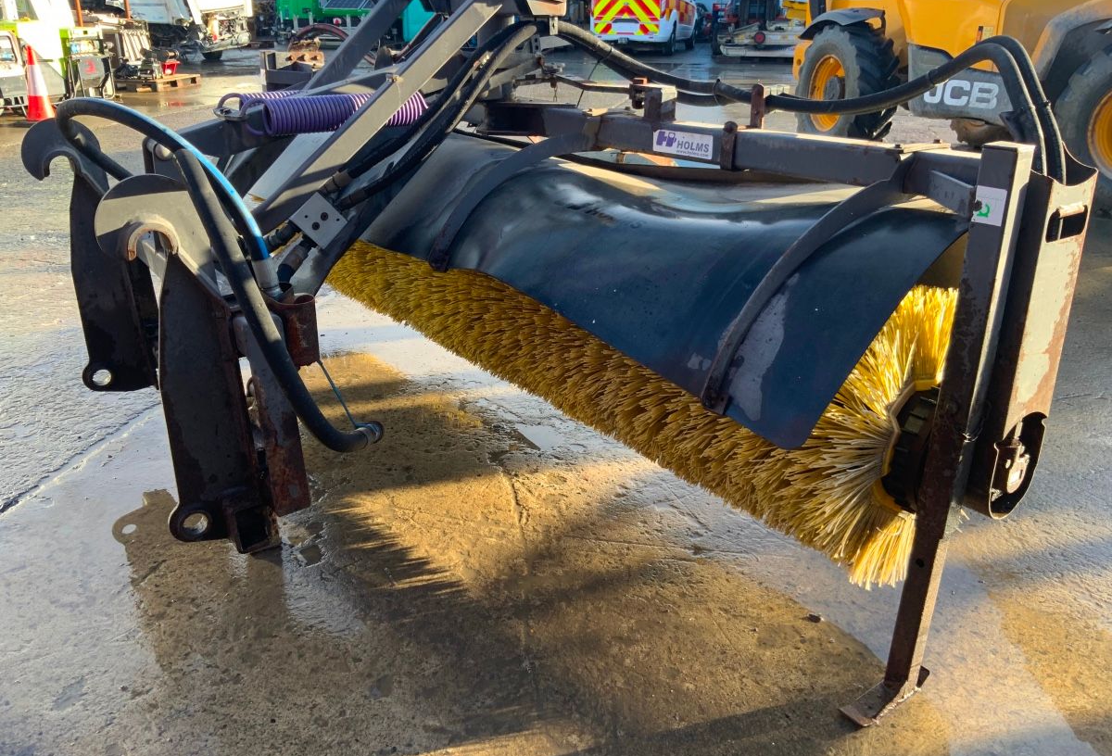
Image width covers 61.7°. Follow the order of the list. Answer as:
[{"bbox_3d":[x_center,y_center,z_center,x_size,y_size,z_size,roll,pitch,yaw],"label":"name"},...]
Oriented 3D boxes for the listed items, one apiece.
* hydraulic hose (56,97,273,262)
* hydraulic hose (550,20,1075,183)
[{"bbox_3d":[-1.150,-0.592,2.660,1.050,0.410,0.270,18,27,40],"label":"hydraulic hose"},{"bbox_3d":[0.497,-0.748,2.375,0.150,0.330,1.600,-13,24,-33],"label":"hydraulic hose"}]

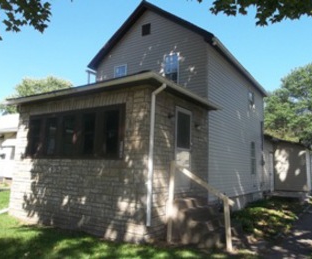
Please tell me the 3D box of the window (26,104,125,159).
[{"bbox_3d":[-2.209,0.167,7.053,3.720,1.250,0.130,-3,-9,33],"label":"window"}]

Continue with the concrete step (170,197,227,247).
[{"bbox_3d":[1.097,2.032,6.185,1.320,0.810,0.950,-3,-9,33],"label":"concrete step"}]

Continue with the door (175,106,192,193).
[{"bbox_3d":[0.716,0.510,6.969,0.080,2.070,0.910,-3,-9,33],"label":"door"}]

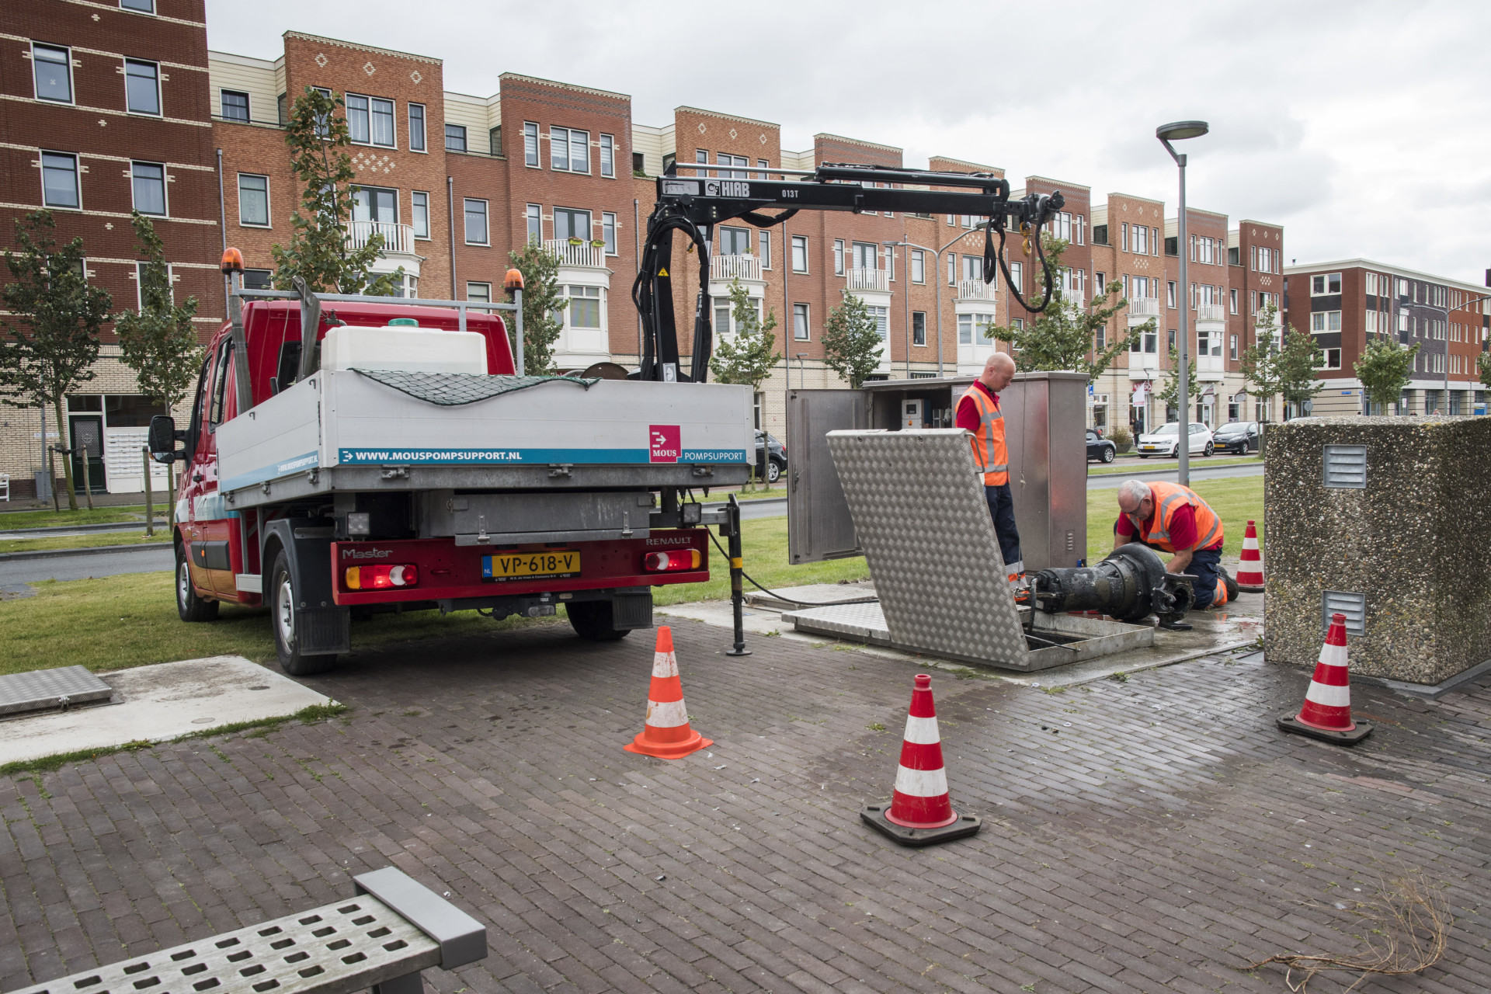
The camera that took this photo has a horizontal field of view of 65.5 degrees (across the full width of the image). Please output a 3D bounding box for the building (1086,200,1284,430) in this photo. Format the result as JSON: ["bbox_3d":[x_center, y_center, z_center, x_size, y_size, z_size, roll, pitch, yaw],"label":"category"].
[{"bbox_3d":[23.658,-10.051,73.261,21.300,13.800,11.000,-4,4,-39],"label":"building"}]

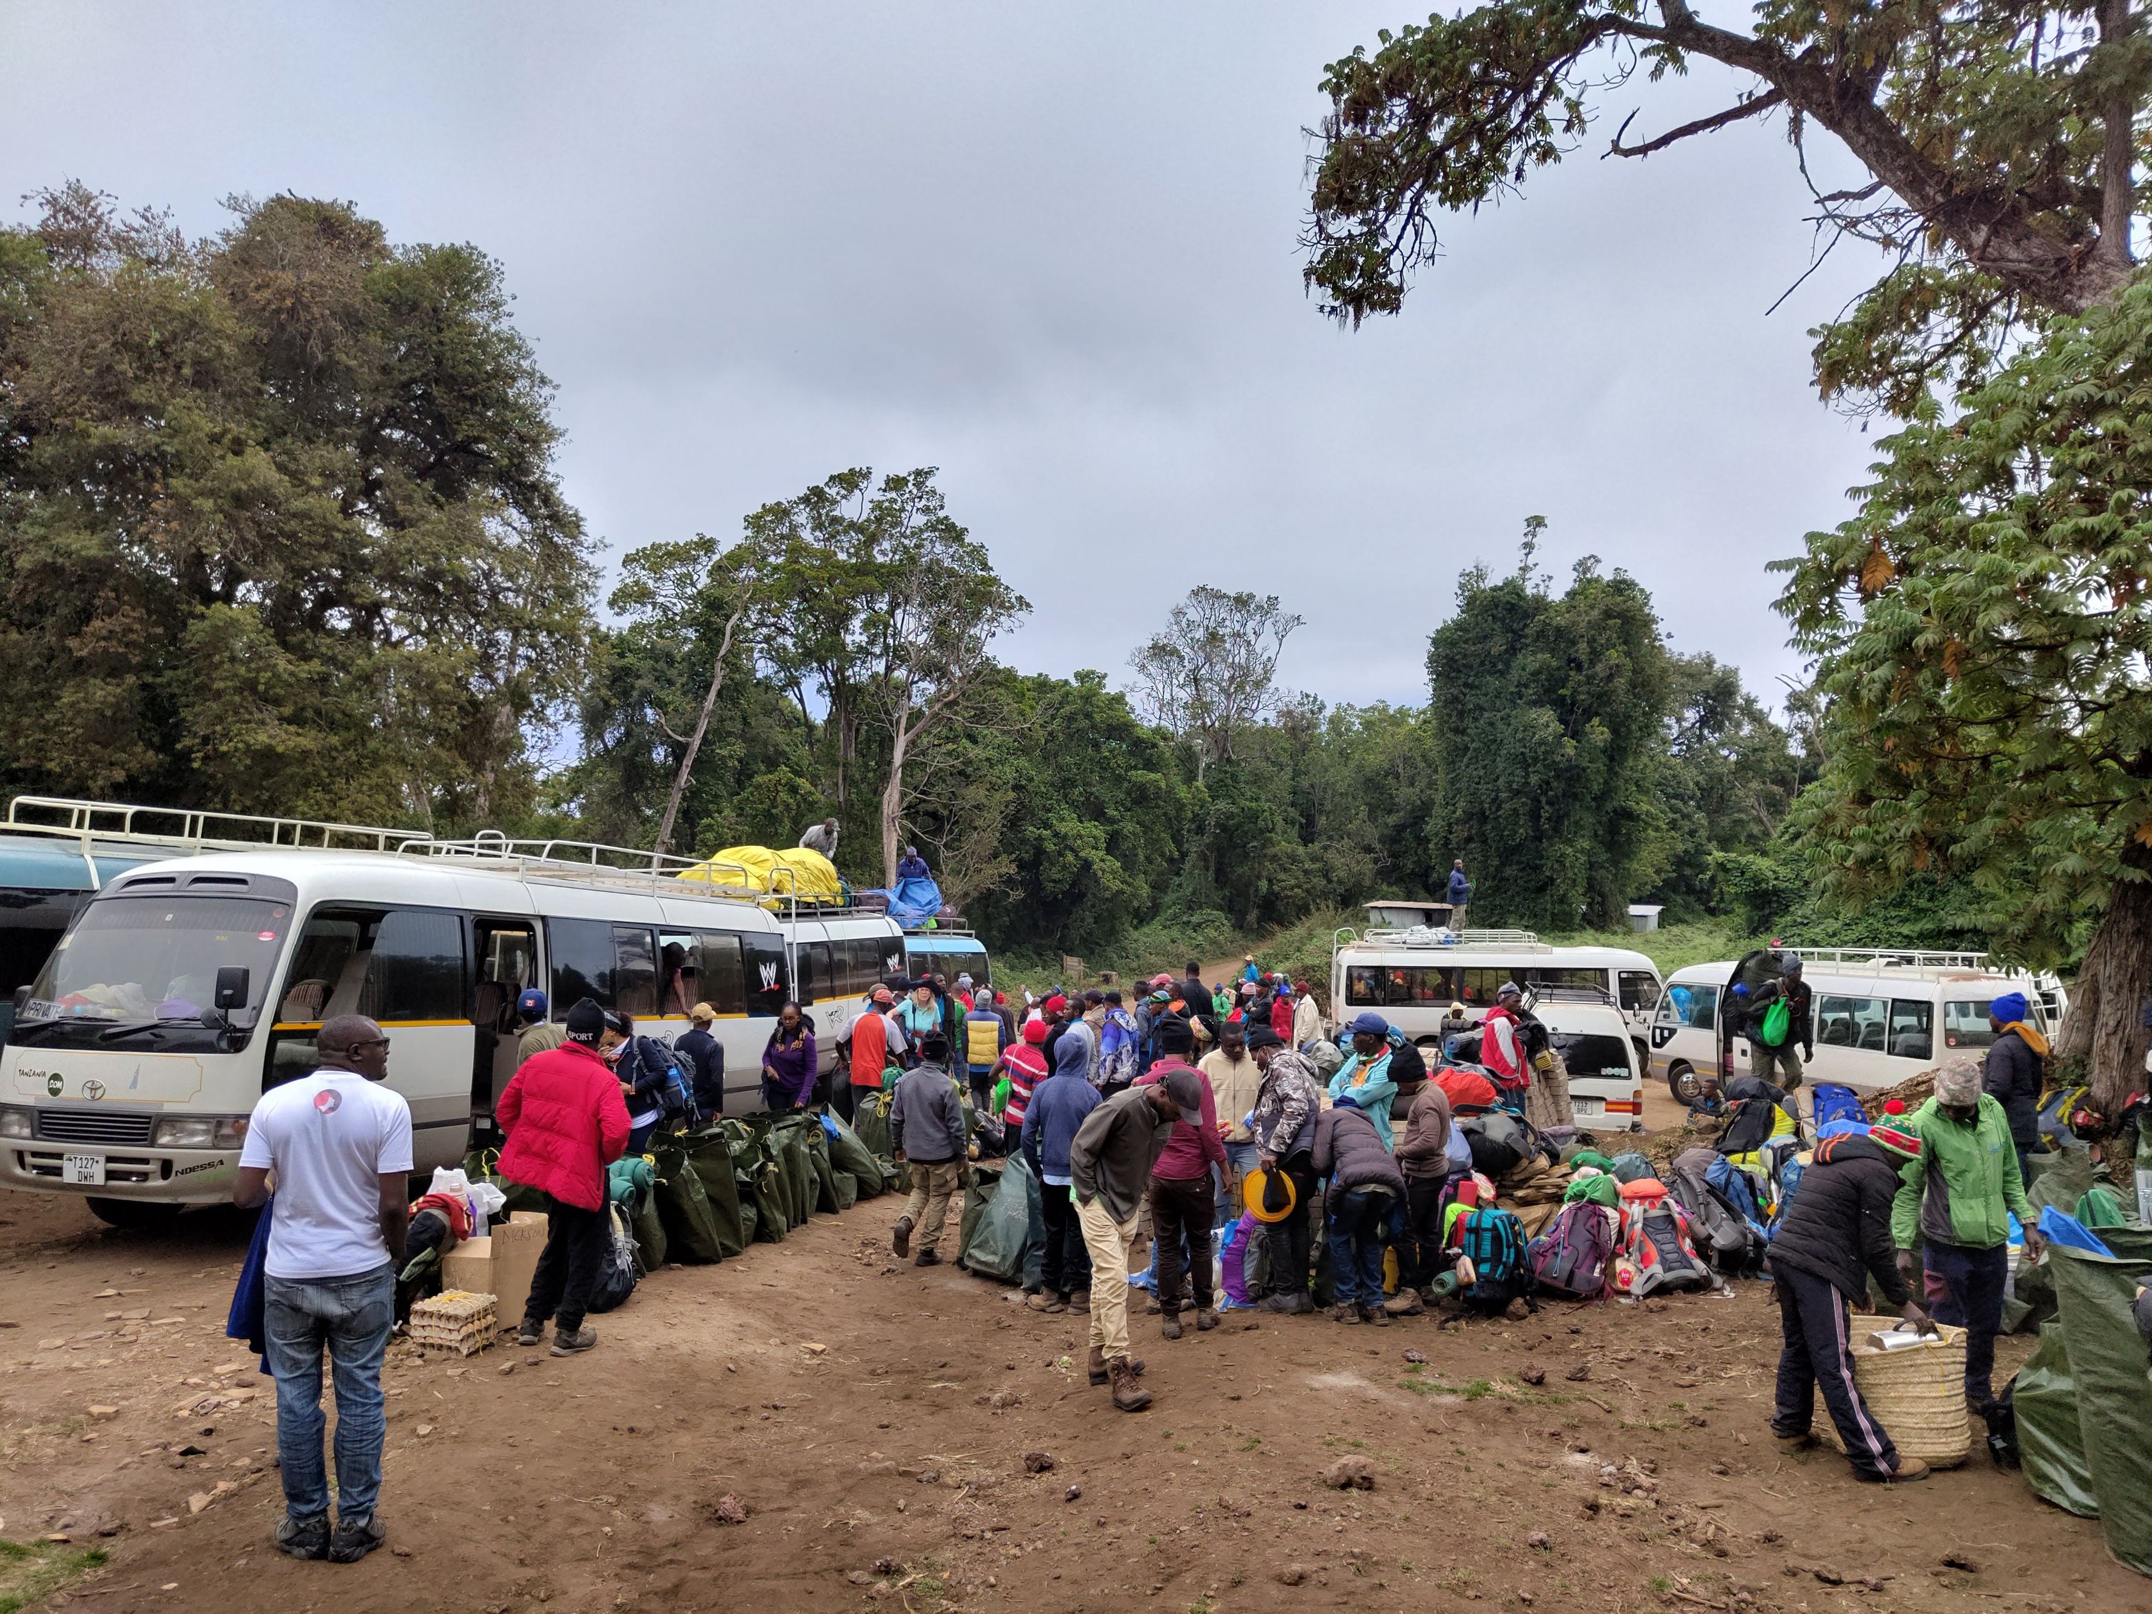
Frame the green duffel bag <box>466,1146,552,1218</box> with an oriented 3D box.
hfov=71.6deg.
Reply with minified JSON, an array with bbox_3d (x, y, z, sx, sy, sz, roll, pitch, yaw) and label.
[{"bbox_3d":[-3.543,2.484,9.400,0.580,0.750,0.450,2,-6,-18],"label":"green duffel bag"}]

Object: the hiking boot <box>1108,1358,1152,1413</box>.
[{"bbox_3d":[0.245,2.619,6.792,0.115,0.180,0.290,4,-8,-32],"label":"hiking boot"}]

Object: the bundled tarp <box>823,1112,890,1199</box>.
[{"bbox_3d":[-1.941,3.079,13.200,0.380,0.800,0.420,-24,-6,8],"label":"bundled tarp"}]

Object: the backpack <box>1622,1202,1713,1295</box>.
[{"bbox_3d":[3.941,2.909,9.949,0.460,0.660,0.340,-13,-36,18],"label":"backpack"}]

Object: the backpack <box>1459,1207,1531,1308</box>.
[{"bbox_3d":[2.657,2.859,9.450,0.380,0.640,0.330,-6,-14,33],"label":"backpack"}]

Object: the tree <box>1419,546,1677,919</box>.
[{"bbox_3d":[20.847,-3.221,65.726,9.800,16.800,9.800,-2,-6,17],"label":"tree"}]

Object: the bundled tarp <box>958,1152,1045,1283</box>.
[{"bbox_3d":[-0.488,2.799,10.200,0.580,0.900,0.480,-1,-6,6],"label":"bundled tarp"}]

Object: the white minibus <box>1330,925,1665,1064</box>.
[{"bbox_3d":[8.996,4.131,31.746,7.000,2.950,2.100,0,-6,6],"label":"white minibus"}]

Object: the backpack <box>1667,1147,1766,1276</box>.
[{"bbox_3d":[4.454,2.820,10.361,0.400,0.720,0.340,-38,-36,21],"label":"backpack"}]

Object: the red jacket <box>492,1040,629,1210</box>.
[{"bbox_3d":[-2.609,1.618,7.580,0.630,0.830,0.400,-7,-9,19],"label":"red jacket"}]

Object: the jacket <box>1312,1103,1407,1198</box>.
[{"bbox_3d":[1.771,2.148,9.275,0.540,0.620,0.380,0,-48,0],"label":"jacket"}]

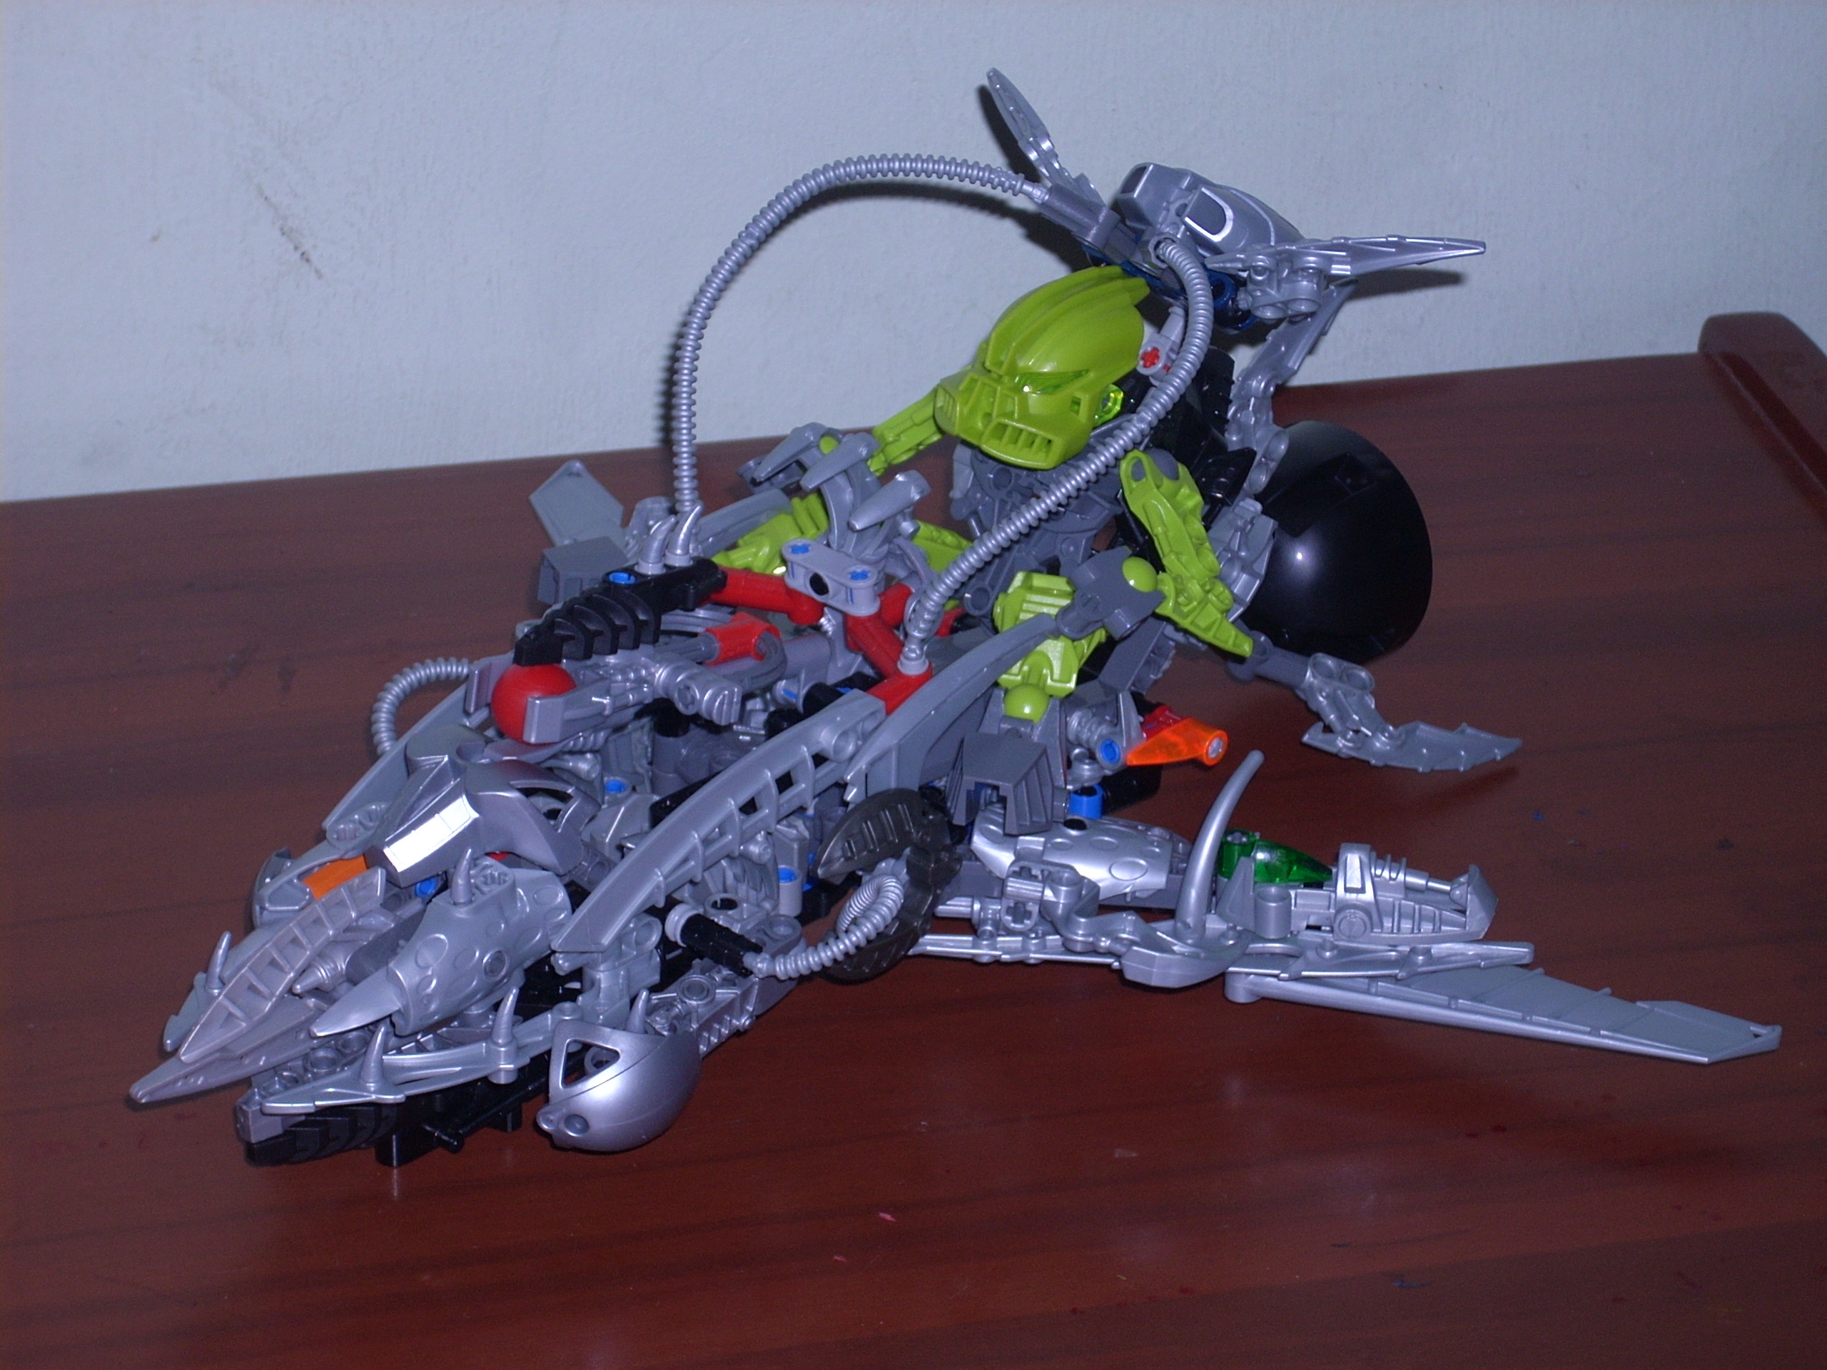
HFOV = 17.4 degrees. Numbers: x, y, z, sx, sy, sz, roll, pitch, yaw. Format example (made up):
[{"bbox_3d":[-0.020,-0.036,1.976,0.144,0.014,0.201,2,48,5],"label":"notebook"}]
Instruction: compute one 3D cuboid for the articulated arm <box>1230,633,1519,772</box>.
[{"bbox_3d":[0.098,0.004,1.270,0.060,0.024,0.021,5,27,9],"label":"articulated arm"}]

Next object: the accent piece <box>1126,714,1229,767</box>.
[{"bbox_3d":[0.055,0.012,1.238,0.008,0.009,0.024,23,34,39],"label":"accent piece"}]

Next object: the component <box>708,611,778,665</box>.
[{"bbox_3d":[-0.035,-0.010,1.235,0.015,0.009,0.009,-11,29,-20],"label":"component"}]

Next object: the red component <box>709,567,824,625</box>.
[{"bbox_3d":[-0.031,-0.019,1.248,0.025,0.010,0.007,8,28,16],"label":"red component"}]

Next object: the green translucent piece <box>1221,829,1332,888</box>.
[{"bbox_3d":[0.074,0.035,1.215,0.024,0.008,0.008,5,27,9],"label":"green translucent piece"}]

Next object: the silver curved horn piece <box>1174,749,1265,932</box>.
[{"bbox_3d":[0.062,0.031,1.205,0.019,0.039,0.010,7,27,13],"label":"silver curved horn piece"}]

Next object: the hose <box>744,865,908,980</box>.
[{"bbox_3d":[-0.017,0.047,1.188,0.013,0.011,0.035,22,34,36],"label":"hose"}]

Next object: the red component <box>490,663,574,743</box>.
[{"bbox_3d":[-0.074,0.003,1.170,0.017,0.017,0.017,0,26,0],"label":"red component"}]

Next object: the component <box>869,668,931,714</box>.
[{"bbox_3d":[-0.003,0.001,1.222,0.008,0.009,0.015,22,34,36],"label":"component"}]

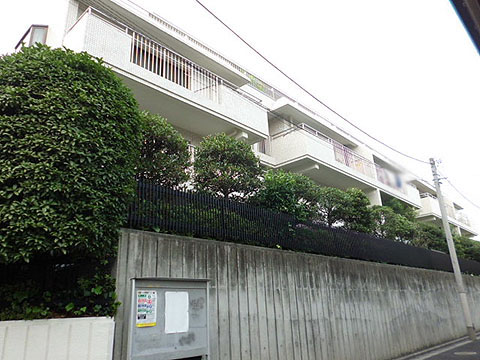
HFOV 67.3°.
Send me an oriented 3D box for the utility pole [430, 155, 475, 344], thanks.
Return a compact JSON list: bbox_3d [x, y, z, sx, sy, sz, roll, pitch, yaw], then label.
[{"bbox_3d":[7.997,2.351,13.653,0.280,6.815,0.280,16,-26,-43],"label":"utility pole"}]

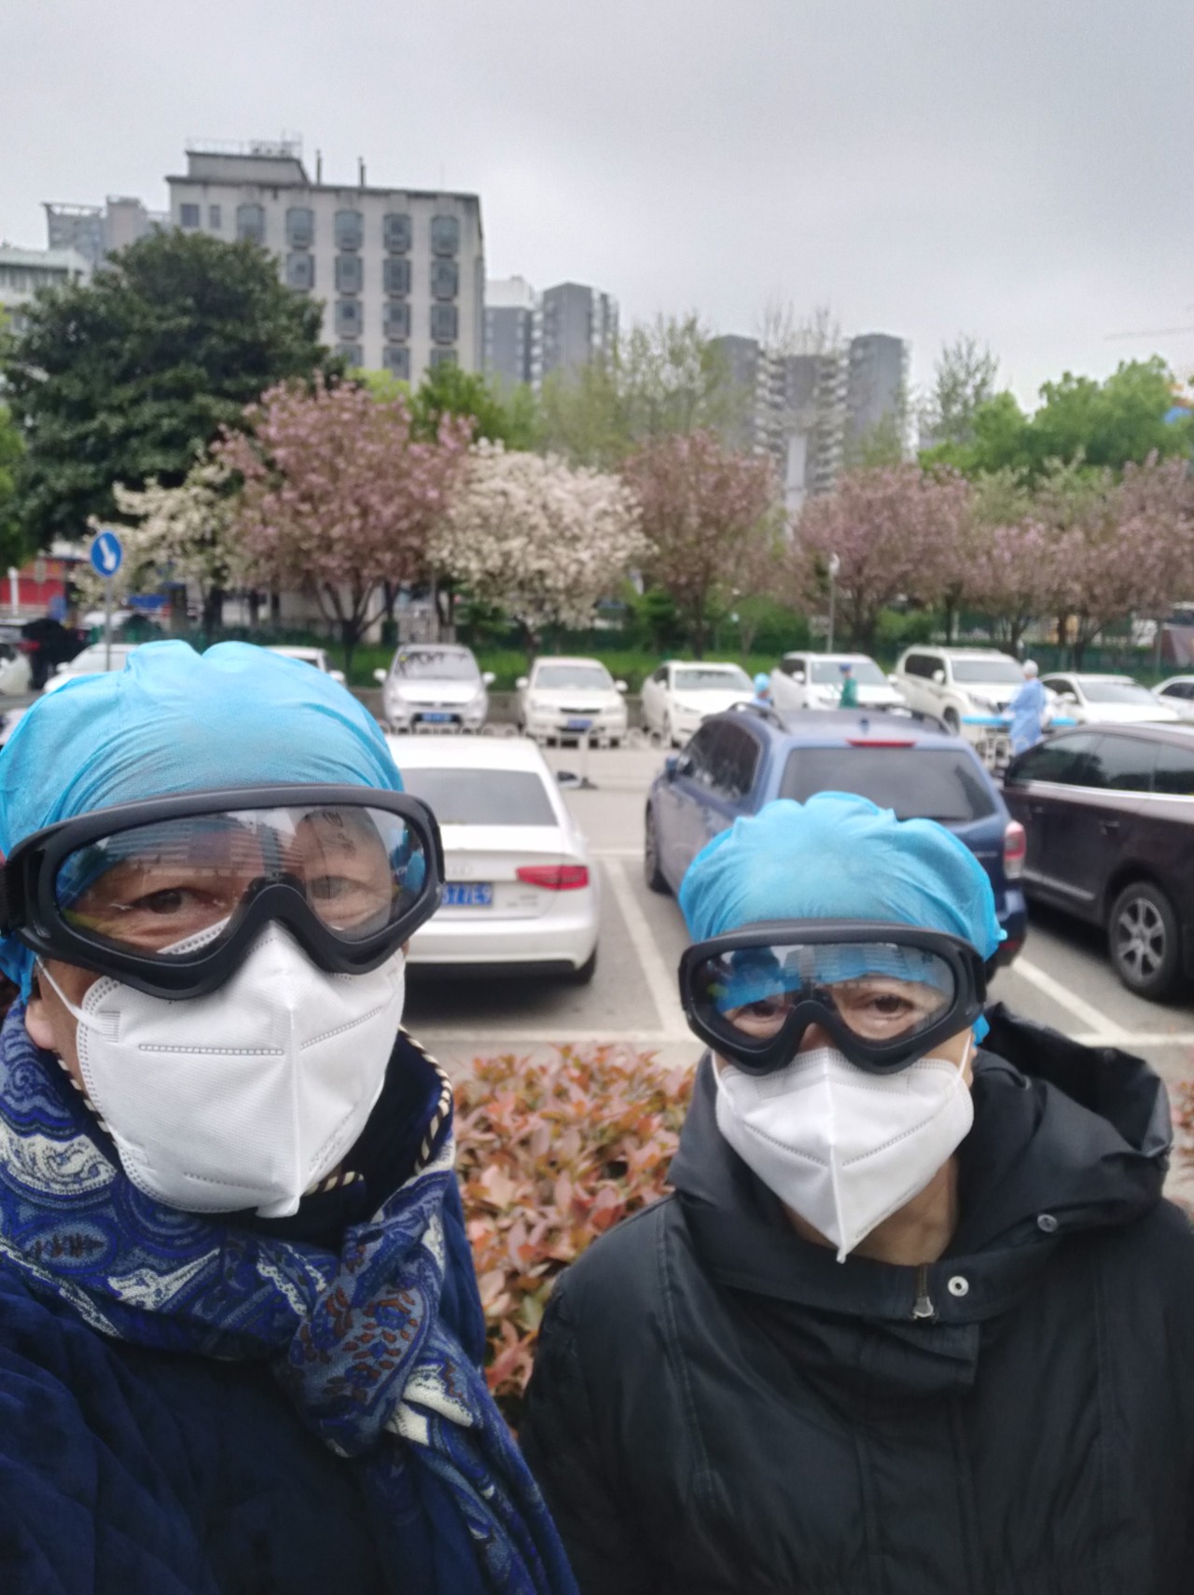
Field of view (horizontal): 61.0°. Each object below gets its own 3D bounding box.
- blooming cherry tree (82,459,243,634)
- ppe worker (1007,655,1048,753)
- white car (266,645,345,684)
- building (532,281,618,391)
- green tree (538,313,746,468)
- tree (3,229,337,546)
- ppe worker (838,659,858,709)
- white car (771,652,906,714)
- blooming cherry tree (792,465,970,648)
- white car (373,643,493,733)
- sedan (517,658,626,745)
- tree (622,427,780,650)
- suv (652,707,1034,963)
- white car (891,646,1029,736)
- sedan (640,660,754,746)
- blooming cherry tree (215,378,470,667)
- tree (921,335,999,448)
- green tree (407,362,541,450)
[{"bbox_3d":[-11.454,-6.478,27.500,4.399,5.322,4.500,1,10,-5],"label":"blooming cherry tree"},{"bbox_3d":[6.881,-1.401,16.348,0.500,1.650,0.550,4,11,12],"label":"ppe worker"},{"bbox_3d":[-5.264,-1.813,17.629,1.780,1.520,4.500,1,11,-7],"label":"white car"},{"bbox_3d":[-4.416,-65.167,194.000,16.500,60.340,17.000,2,11,-2],"label":"building"},{"bbox_3d":[1.772,-12.497,40.000,8.220,13.015,8.000,1,10,-5],"label":"green tree"},{"bbox_3d":[-14.224,-12.044,34.000,11.421,13.860,11.000,1,10,-5],"label":"tree"},{"bbox_3d":[3.912,-1.292,15.947,0.400,1.640,0.500,3,10,5],"label":"ppe worker"},{"bbox_3d":[4.953,-2.129,20.993,1.850,1.640,4.600,2,11,-3],"label":"white car"},{"bbox_3d":[7.575,-6.260,27.000,4.751,5.160,4.800,1,10,-5],"label":"blooming cherry tree"},{"bbox_3d":[-2.885,-1.875,18.160,1.740,1.620,4.350,0,11,-9],"label":"white car"},{"bbox_3d":[-0.488,-1.837,19.222,1.750,1.470,4.500,1,10,-6],"label":"sedan"},{"bbox_3d":[2.446,-5.842,25.000,4.000,6.260,4.000,3,11,5],"label":"tree"},{"bbox_3d":[1.467,0.157,7.919,1.800,1.710,4.580,1,10,-5],"label":"suv"},{"bbox_3d":[8.065,-2.312,21.954,1.920,1.870,4.800,2,11,-3],"label":"white car"},{"bbox_3d":[1.952,-1.797,19.420,1.800,1.470,4.700,1,10,-5],"label":"sedan"},{"bbox_3d":[-6.401,-6.885,25.500,6.432,7.218,6.000,1,10,-5],"label":"blooming cherry tree"},{"bbox_3d":[17.134,-14.606,50.000,4.800,16.240,4.800,6,11,17],"label":"tree"},{"bbox_3d":[-4.699,-10.568,38.000,5.400,11.170,5.400,1,11,-7],"label":"green tree"}]

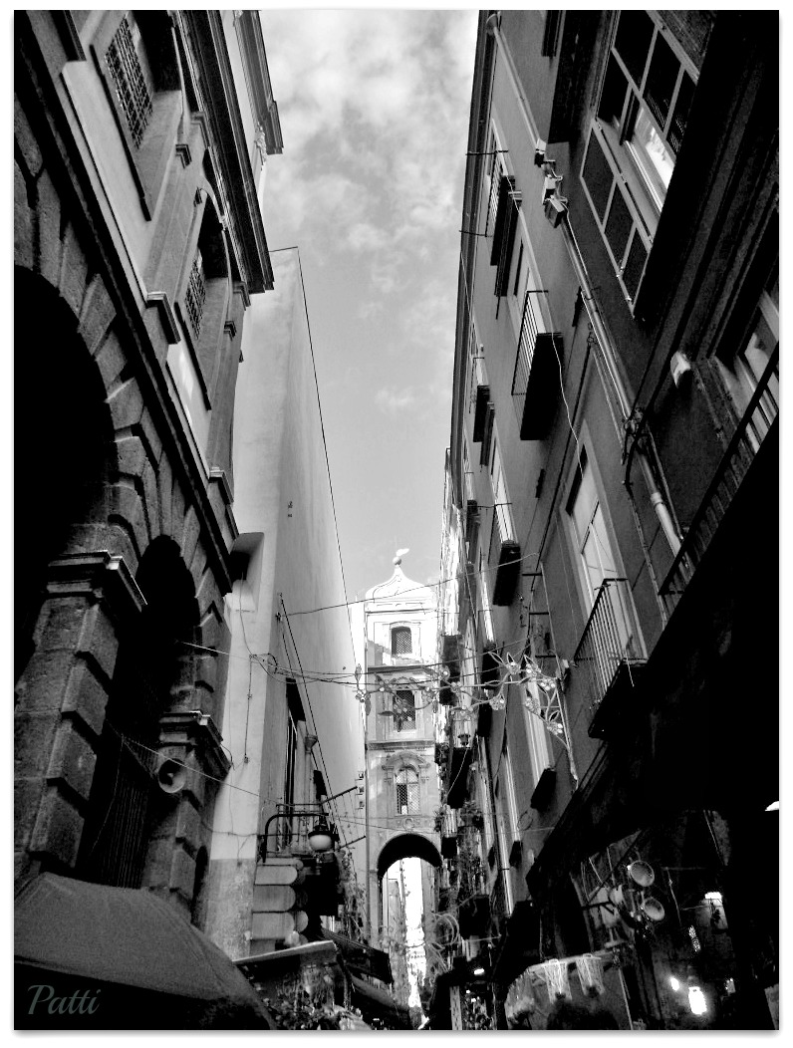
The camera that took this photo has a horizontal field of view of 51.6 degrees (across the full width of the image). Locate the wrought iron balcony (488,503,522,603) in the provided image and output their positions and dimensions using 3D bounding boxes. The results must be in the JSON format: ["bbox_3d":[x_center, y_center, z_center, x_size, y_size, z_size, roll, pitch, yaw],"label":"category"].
[{"bbox_3d":[2.105,0.636,16.263,0.380,1.050,1.900,-2,-38,-2],"label":"wrought iron balcony"}]

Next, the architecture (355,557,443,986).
[{"bbox_3d":[0.635,13.821,39.901,3.900,30.000,3.700,-3,-38,0],"label":"architecture"}]

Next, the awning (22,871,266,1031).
[{"bbox_3d":[-1.583,2.138,4.185,1.600,0.700,2.400,-17,-41,17],"label":"awning"}]

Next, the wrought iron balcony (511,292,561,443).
[{"bbox_3d":[2.119,-2.418,12.705,0.400,1.100,2.070,-2,-38,-2],"label":"wrought iron balcony"}]

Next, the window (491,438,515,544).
[{"bbox_3d":[2.291,-0.313,17.052,0.200,3.200,1.250,-2,-38,-2],"label":"window"}]

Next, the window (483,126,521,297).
[{"bbox_3d":[1.983,-6.458,16.220,0.280,3.100,1.600,-2,-38,-2],"label":"window"}]

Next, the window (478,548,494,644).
[{"bbox_3d":[2.265,2.077,19.814,0.200,2.900,1.150,-2,-38,-2],"label":"window"}]

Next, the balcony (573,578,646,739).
[{"bbox_3d":[2.388,1.569,9.336,0.320,1.050,1.800,-2,-38,-2],"label":"balcony"}]

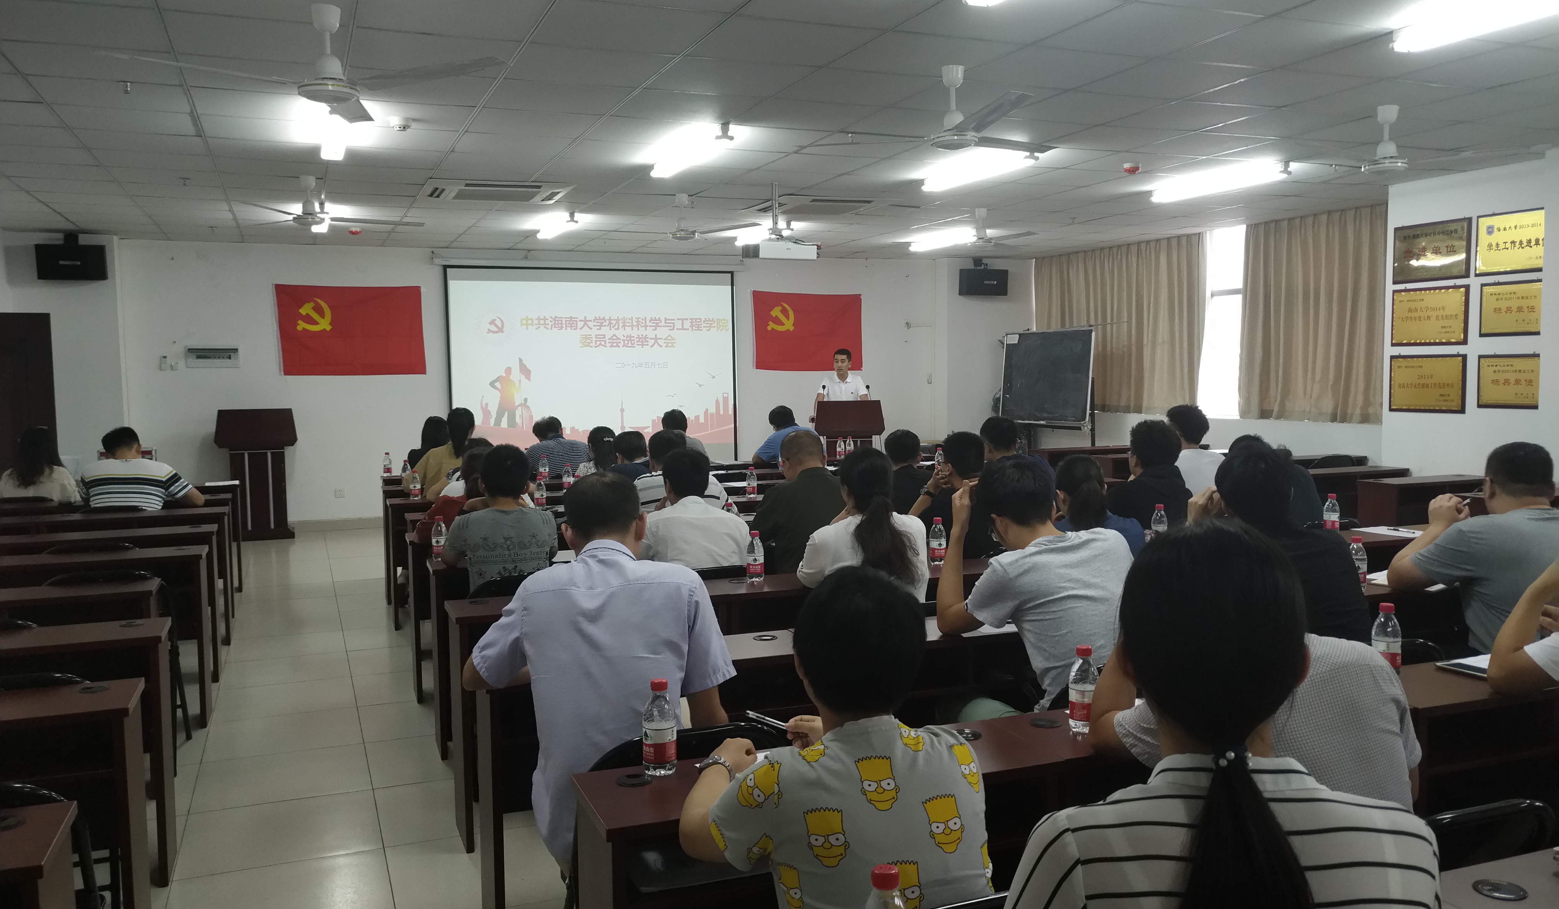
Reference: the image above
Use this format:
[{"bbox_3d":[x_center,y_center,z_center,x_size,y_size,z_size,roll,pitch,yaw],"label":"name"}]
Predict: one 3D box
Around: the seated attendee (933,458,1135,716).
[{"bbox_3d":[0.705,0.670,3.162,0.530,1.300,0.800,-2,4,-23],"label":"seated attendee"}]

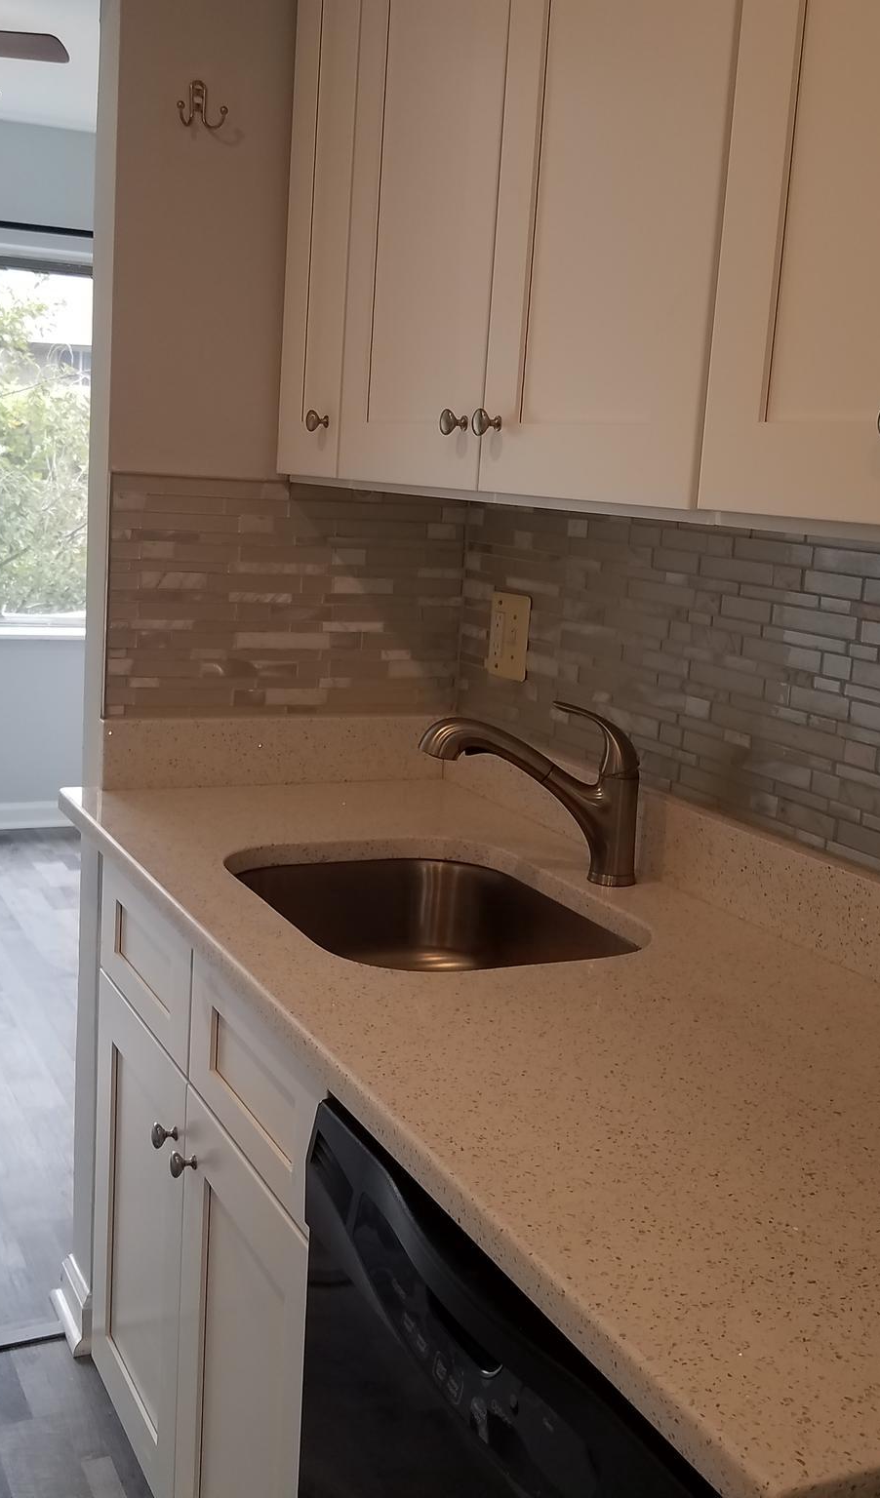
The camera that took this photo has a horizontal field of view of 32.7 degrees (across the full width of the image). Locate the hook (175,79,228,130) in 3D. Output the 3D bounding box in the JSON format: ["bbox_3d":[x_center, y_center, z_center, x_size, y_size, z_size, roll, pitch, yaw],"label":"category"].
[{"bbox_3d":[-0.331,-0.899,2.087,0.074,0.067,0.038,-2,12,-26],"label":"hook"}]

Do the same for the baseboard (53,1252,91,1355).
[{"bbox_3d":[-0.601,0.895,2.444,0.026,0.100,0.168,-2,12,-26],"label":"baseboard"}]

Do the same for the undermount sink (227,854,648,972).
[{"bbox_3d":[-0.023,0.298,1.812,0.425,0.195,0.555,-2,12,-26],"label":"undermount sink"}]

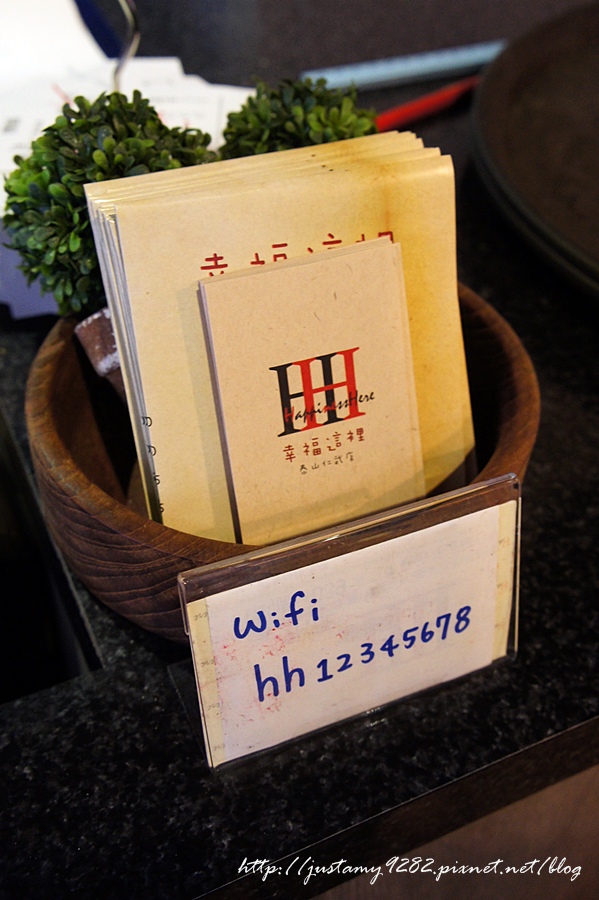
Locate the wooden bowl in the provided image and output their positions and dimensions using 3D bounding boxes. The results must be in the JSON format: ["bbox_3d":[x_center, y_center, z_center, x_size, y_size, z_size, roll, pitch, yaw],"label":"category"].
[{"bbox_3d":[-0.005,-0.002,0.311,0.152,0.058,0.152,1,44,-1],"label":"wooden bowl"}]

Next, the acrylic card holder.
[{"bbox_3d":[0.014,0.040,0.266,0.094,0.061,0.037,-15,46,-17],"label":"acrylic card holder"}]

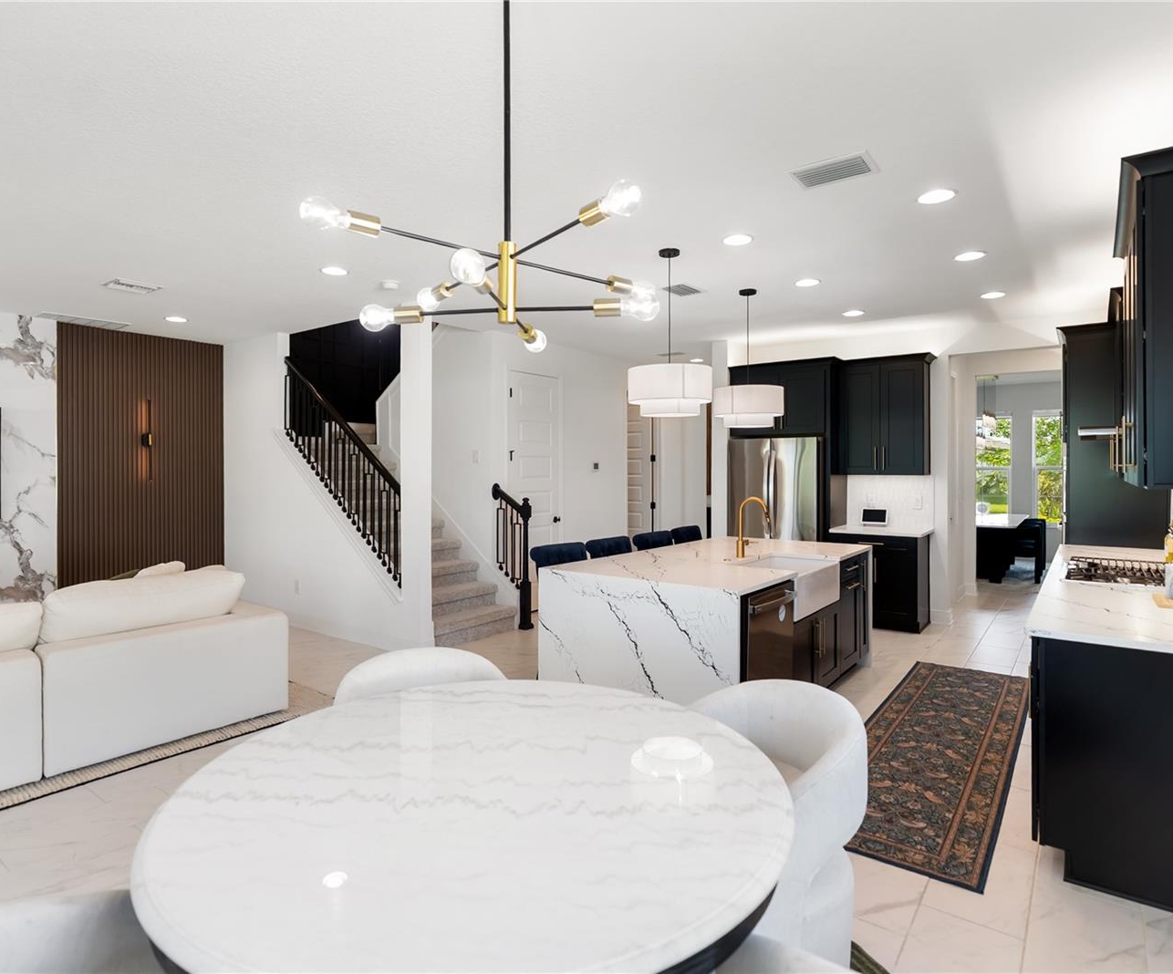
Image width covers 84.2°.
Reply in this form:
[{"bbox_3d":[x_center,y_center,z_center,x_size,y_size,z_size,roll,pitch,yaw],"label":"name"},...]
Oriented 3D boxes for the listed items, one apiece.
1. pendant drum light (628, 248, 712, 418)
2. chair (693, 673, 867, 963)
[{"bbox_3d":[0.506,-0.932,3.914,0.510,0.986,0.510,-1,1,0],"label":"pendant drum light"},{"bbox_3d":[0.562,1.083,2.107,0.610,0.760,0.660,-1,1,-24],"label":"chair"}]

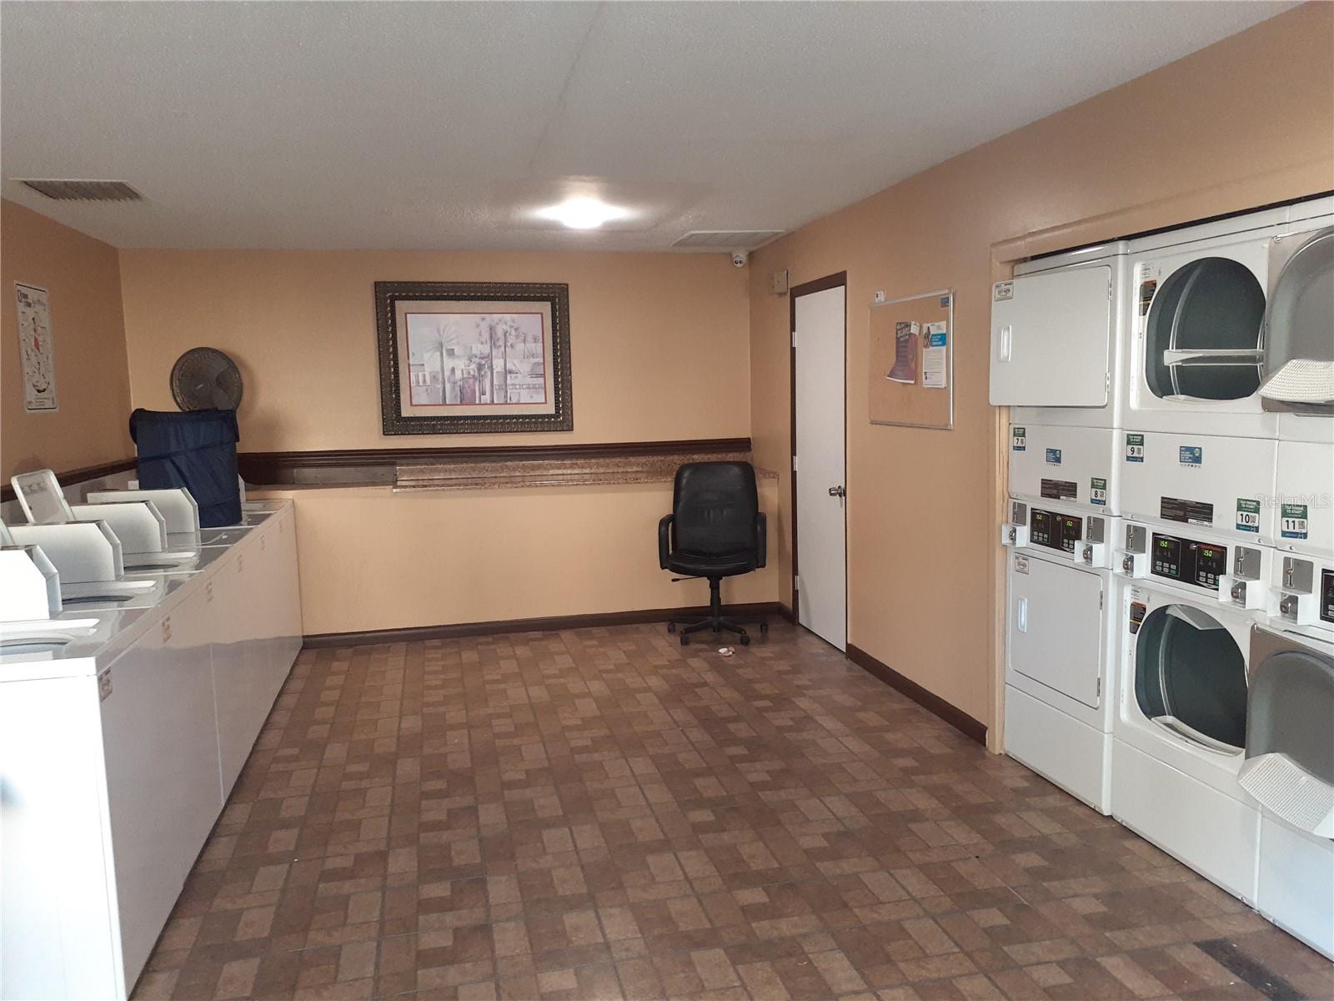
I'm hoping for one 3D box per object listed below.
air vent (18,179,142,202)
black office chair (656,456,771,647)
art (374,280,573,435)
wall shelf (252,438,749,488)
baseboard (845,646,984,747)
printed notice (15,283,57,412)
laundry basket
[{"bbox_3d":[-2.654,-1.412,4.776,0.420,0.025,0.520,-3,6,-13],"label":"air vent"},{"bbox_3d":[0.305,0.310,6.491,0.660,1.090,0.640,-1,6,7],"label":"black office chair"},{"bbox_3d":[-1.285,-0.958,7.041,1.270,1.010,0.050,-3,6,-13],"label":"art"},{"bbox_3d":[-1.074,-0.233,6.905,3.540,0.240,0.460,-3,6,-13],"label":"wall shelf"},{"bbox_3d":[1.208,0.934,5.183,0.018,0.083,1.520,-3,6,-13],"label":"baseboard"},{"bbox_3d":[-3.130,-0.747,5.175,0.010,0.610,0.423,-3,6,-13],"label":"printed notice"},{"bbox_3d":[-2.507,-0.171,5.453,0.490,0.585,0.440,-3,6,-13],"label":"laundry basket"}]

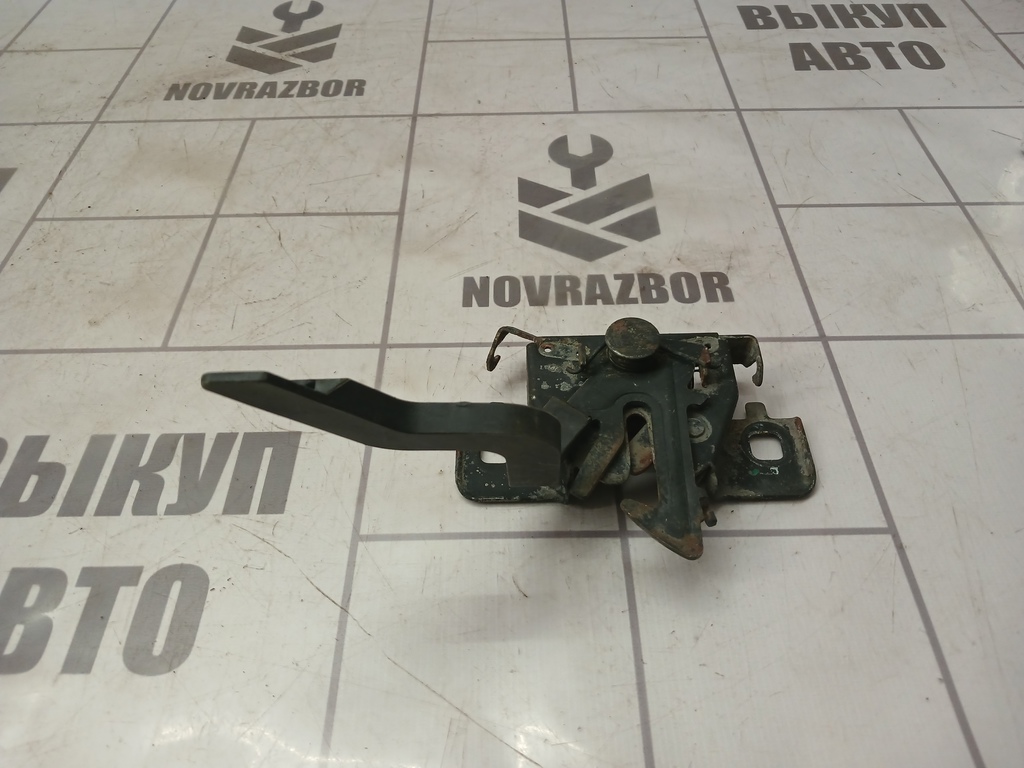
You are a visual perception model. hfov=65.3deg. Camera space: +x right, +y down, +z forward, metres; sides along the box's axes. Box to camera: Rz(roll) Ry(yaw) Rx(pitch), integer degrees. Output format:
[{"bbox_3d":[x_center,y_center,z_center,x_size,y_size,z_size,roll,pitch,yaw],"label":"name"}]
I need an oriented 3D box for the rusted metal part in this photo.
[{"bbox_3d":[0.010,0.003,0.300,0.219,0.072,0.114,-1,48,0],"label":"rusted metal part"}]

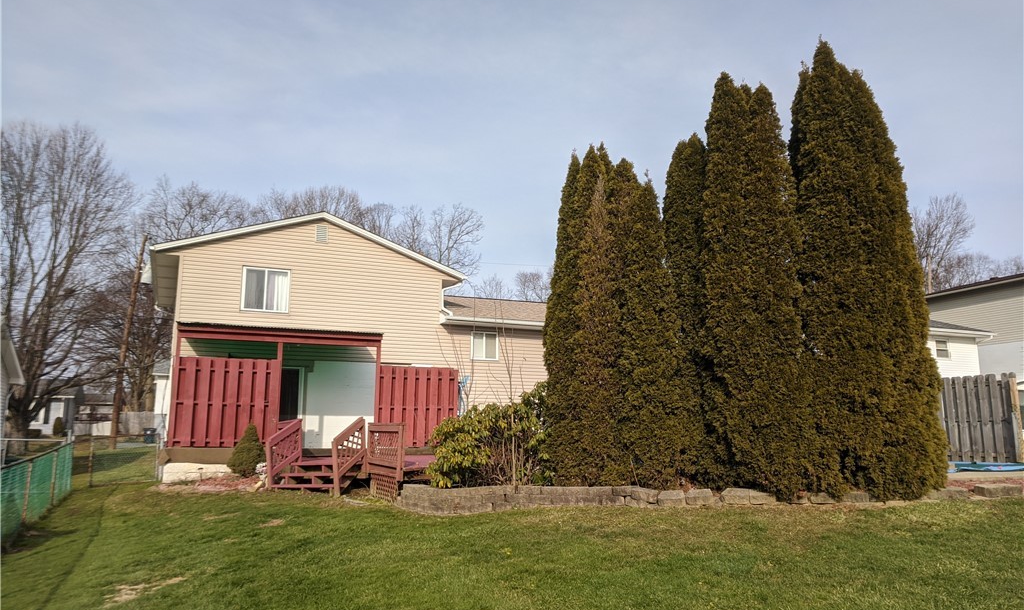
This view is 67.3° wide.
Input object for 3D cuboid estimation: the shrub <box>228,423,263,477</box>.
[{"bbox_3d":[-5.508,3.014,15.896,0.703,1.117,0.703,0,-9,0],"label":"shrub"}]

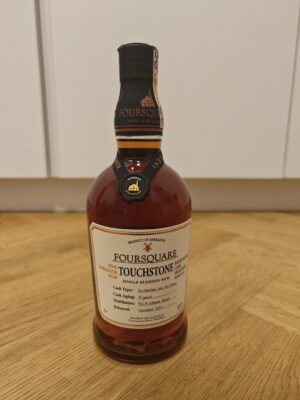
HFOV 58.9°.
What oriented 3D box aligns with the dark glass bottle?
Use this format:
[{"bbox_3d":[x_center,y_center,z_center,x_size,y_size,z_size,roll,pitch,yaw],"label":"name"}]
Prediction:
[{"bbox_3d":[-0.008,0.003,0.234,0.092,0.248,0.092,-2,10,-9],"label":"dark glass bottle"}]

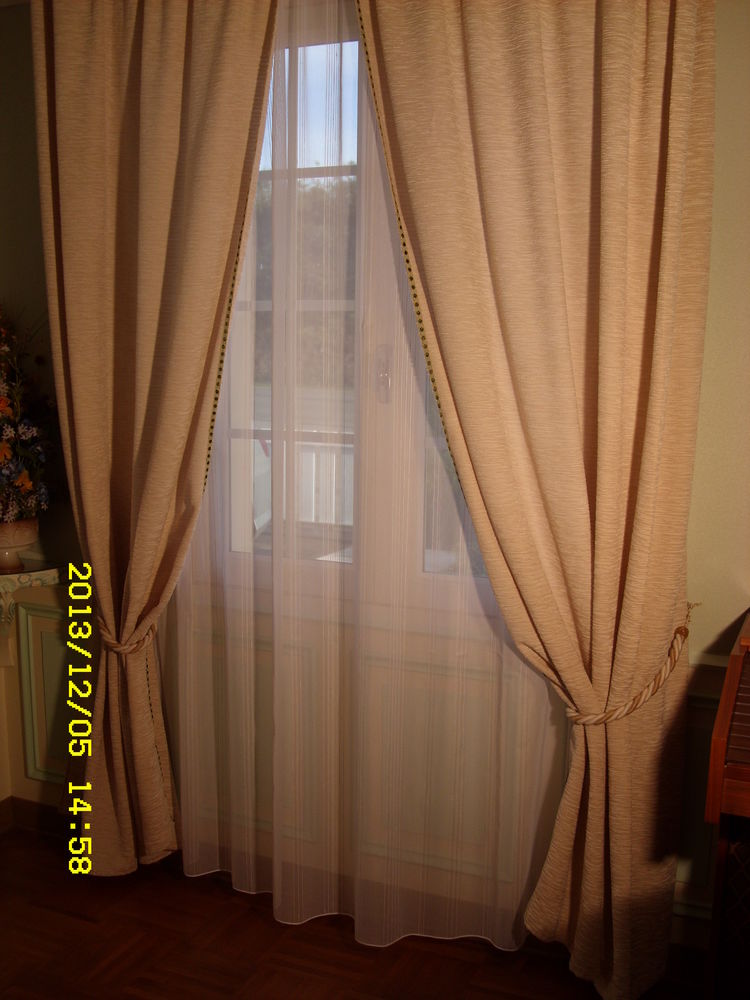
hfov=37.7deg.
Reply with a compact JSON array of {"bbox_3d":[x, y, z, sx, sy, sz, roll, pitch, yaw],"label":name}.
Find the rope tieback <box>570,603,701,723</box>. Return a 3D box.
[{"bbox_3d":[0.560,0.363,2.423,0.270,0.270,0.140,5,10,24],"label":"rope tieback"}]

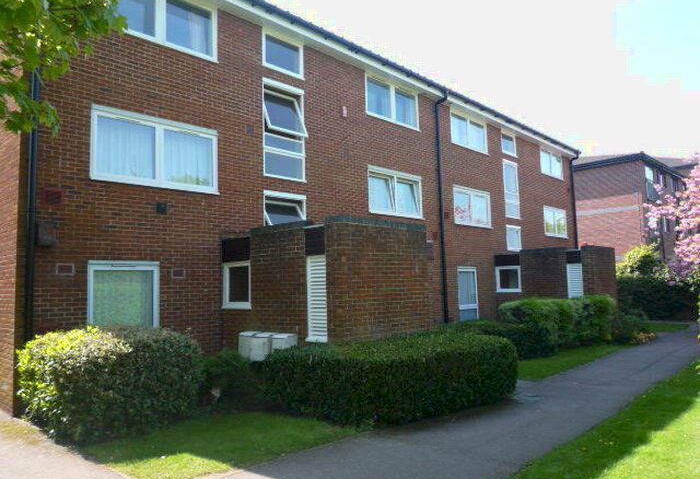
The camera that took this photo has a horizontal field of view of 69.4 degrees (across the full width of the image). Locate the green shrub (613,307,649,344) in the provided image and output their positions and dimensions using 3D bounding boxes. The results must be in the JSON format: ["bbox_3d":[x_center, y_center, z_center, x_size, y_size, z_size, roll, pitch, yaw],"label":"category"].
[{"bbox_3d":[7.436,2.260,13.452,0.940,0.880,1.000,-6,-7,43],"label":"green shrub"}]

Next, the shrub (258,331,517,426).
[{"bbox_3d":[0.706,1.988,7.762,2.270,0.870,3.300,-6,-7,44],"label":"shrub"}]

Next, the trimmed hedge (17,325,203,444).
[{"bbox_3d":[-3.178,1.819,6.866,1.920,1.180,1.750,-6,-7,43],"label":"trimmed hedge"}]

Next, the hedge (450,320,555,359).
[{"bbox_3d":[3.253,2.349,11.683,1.750,0.720,2.500,-6,-7,44],"label":"hedge"}]

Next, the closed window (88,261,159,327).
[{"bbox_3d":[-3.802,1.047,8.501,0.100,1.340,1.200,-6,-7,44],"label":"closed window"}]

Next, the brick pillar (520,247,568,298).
[{"bbox_3d":[6.453,1.638,16.583,1.500,2.710,0.350,-6,-7,44],"label":"brick pillar"}]

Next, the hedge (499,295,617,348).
[{"bbox_3d":[5.848,2.235,14.195,1.620,1.270,3.700,-6,-7,44],"label":"hedge"}]

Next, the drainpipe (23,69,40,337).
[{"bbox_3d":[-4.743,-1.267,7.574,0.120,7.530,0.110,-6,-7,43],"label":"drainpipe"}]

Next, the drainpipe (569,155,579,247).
[{"bbox_3d":[10.789,-0.281,23.727,0.440,7.530,0.110,-6,-7,43],"label":"drainpipe"}]

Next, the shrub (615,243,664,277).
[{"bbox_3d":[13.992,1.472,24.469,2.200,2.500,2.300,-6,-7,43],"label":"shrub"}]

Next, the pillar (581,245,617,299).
[{"bbox_3d":[8.080,1.576,16.313,0.320,2.710,2.220,-6,-7,44],"label":"pillar"}]

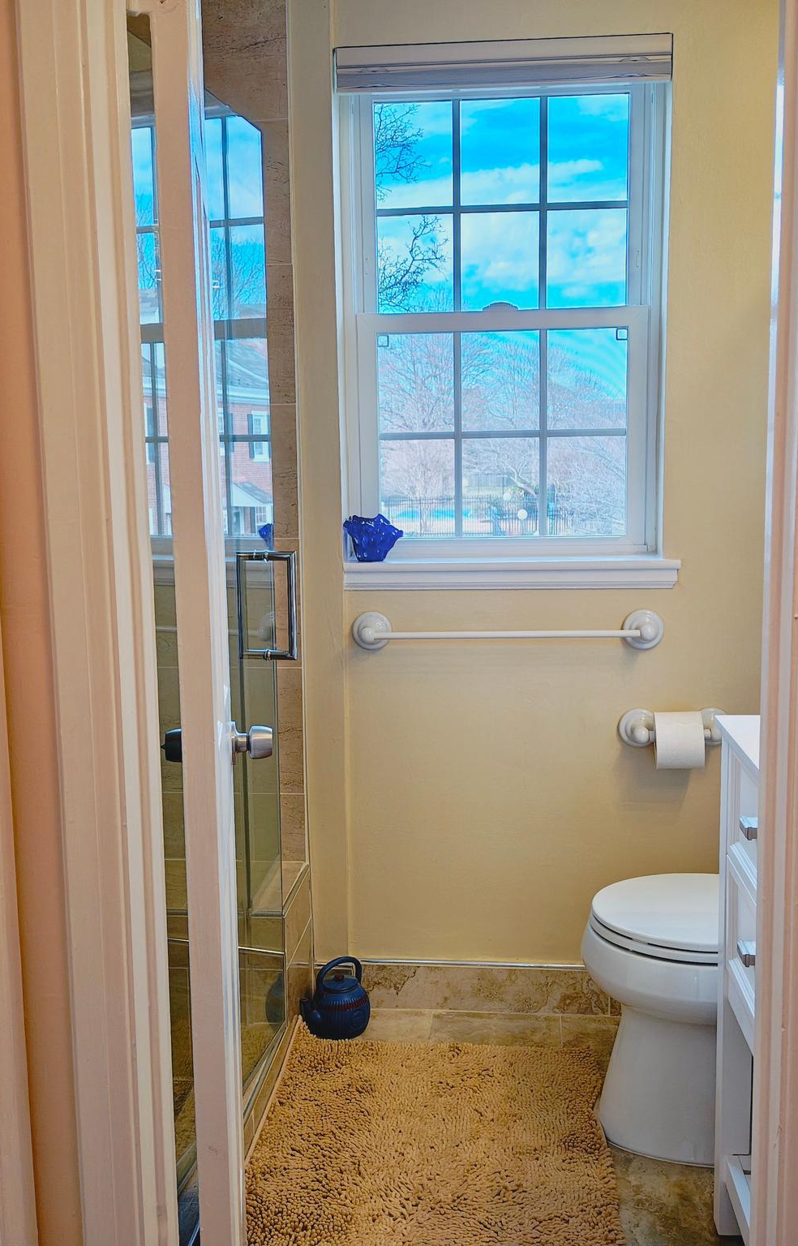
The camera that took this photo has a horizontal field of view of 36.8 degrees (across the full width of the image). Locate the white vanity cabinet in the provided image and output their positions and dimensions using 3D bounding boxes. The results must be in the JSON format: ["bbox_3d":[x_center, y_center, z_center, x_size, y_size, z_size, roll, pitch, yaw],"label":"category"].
[{"bbox_3d":[0.739,0.618,1.611,0.530,0.875,0.610,0,8,5],"label":"white vanity cabinet"}]

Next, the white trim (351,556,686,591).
[{"bbox_3d":[0.247,-0.110,2.676,0.732,0.068,0.105,0,8,5],"label":"white trim"}]

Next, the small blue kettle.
[{"bbox_3d":[-0.147,0.839,2.688,0.170,0.177,0.130,-7,10,-40],"label":"small blue kettle"}]

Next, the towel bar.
[{"bbox_3d":[0.237,0.023,2.638,0.692,0.086,0.077,0,8,5],"label":"towel bar"}]

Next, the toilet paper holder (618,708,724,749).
[{"bbox_3d":[0.607,0.238,2.634,0.240,0.090,0.080,0,8,5],"label":"toilet paper holder"}]

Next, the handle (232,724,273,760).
[{"bbox_3d":[-0.222,0.182,1.826,0.064,0.060,0.060,-2,8,-6],"label":"handle"}]

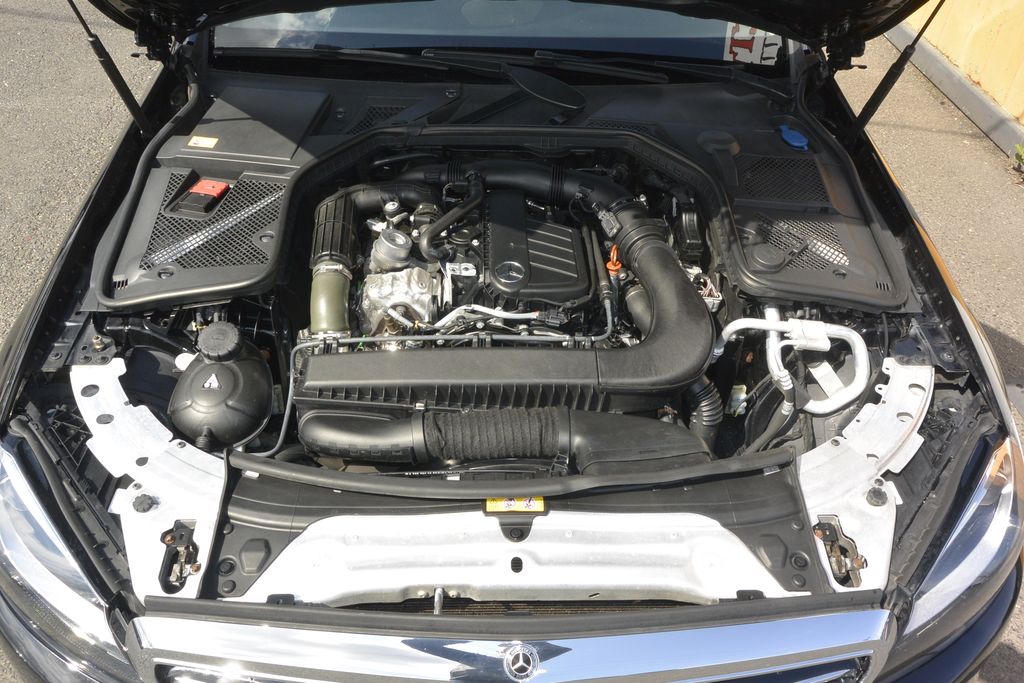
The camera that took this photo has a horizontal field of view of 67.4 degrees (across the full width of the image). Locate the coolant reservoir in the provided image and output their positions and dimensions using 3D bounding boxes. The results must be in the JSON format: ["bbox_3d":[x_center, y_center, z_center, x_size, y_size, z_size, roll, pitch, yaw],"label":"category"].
[{"bbox_3d":[-0.472,0.074,1.244,0.168,0.205,0.170,0,41,-2],"label":"coolant reservoir"}]

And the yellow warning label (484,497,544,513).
[{"bbox_3d":[0.005,0.215,1.016,0.077,0.002,0.022,0,56,-2],"label":"yellow warning label"}]

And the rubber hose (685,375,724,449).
[{"bbox_3d":[0.322,0.117,1.283,0.065,0.140,0.075,0,41,-2],"label":"rubber hose"}]

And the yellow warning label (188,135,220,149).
[{"bbox_3d":[-0.579,-0.374,1.443,0.049,0.002,0.031,6,49,3],"label":"yellow warning label"}]

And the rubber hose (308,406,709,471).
[{"bbox_3d":[-0.013,0.147,1.153,0.615,0.095,0.100,0,41,-2],"label":"rubber hose"}]

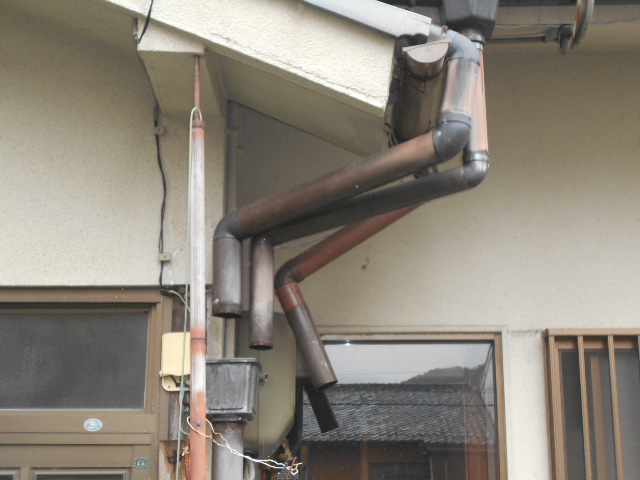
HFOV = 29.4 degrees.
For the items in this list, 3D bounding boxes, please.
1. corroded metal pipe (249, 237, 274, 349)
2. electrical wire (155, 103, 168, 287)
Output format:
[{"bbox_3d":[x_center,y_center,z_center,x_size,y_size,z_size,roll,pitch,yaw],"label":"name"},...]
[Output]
[{"bbox_3d":[-0.151,0.134,3.190,0.061,0.298,0.061,0,-19,0],"label":"corroded metal pipe"},{"bbox_3d":[-0.447,-0.138,3.411,0.046,0.550,0.020,0,-19,0],"label":"electrical wire"}]

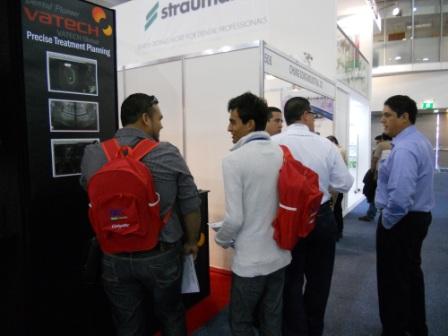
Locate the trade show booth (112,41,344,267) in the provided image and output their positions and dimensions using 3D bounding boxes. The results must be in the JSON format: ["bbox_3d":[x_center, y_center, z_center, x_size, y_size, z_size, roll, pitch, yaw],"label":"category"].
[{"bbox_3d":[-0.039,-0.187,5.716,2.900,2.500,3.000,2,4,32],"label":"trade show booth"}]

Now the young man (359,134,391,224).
[{"bbox_3d":[2.847,0.166,6.448,0.550,1.640,0.500,1,4,18],"label":"young man"}]

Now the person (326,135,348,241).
[{"bbox_3d":[1.698,0.285,5.249,0.320,1.580,0.460,0,4,15],"label":"person"}]

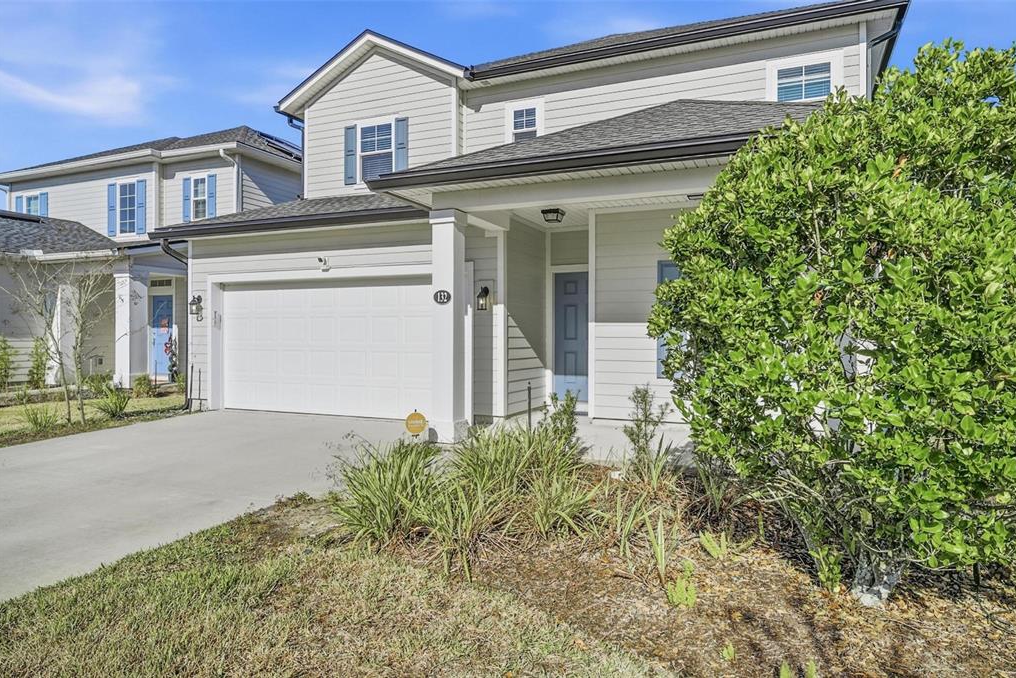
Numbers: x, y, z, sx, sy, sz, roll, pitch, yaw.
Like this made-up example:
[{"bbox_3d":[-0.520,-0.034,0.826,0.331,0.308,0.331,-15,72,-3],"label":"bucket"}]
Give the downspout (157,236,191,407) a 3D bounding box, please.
[{"bbox_3d":[-6.133,-0.250,11.112,0.100,3.140,0.520,0,0,21],"label":"downspout"}]

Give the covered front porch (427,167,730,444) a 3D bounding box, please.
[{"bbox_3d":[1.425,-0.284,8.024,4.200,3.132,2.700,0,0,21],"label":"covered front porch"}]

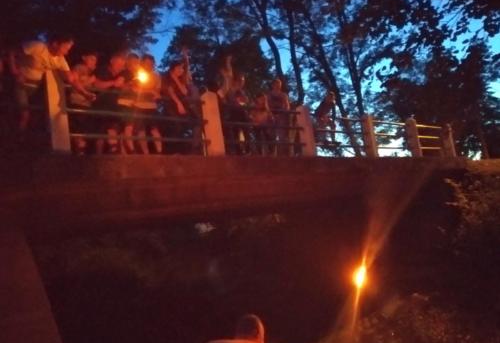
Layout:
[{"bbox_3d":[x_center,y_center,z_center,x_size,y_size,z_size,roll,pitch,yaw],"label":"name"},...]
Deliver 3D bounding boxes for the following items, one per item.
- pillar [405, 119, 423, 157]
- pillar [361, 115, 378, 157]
[{"bbox_3d":[4.505,-0.897,10.289,0.200,1.040,0.200,-3,-7,-41],"label":"pillar"},{"bbox_3d":[2.818,-0.812,8.837,0.200,1.010,0.200,-3,-7,-41],"label":"pillar"}]

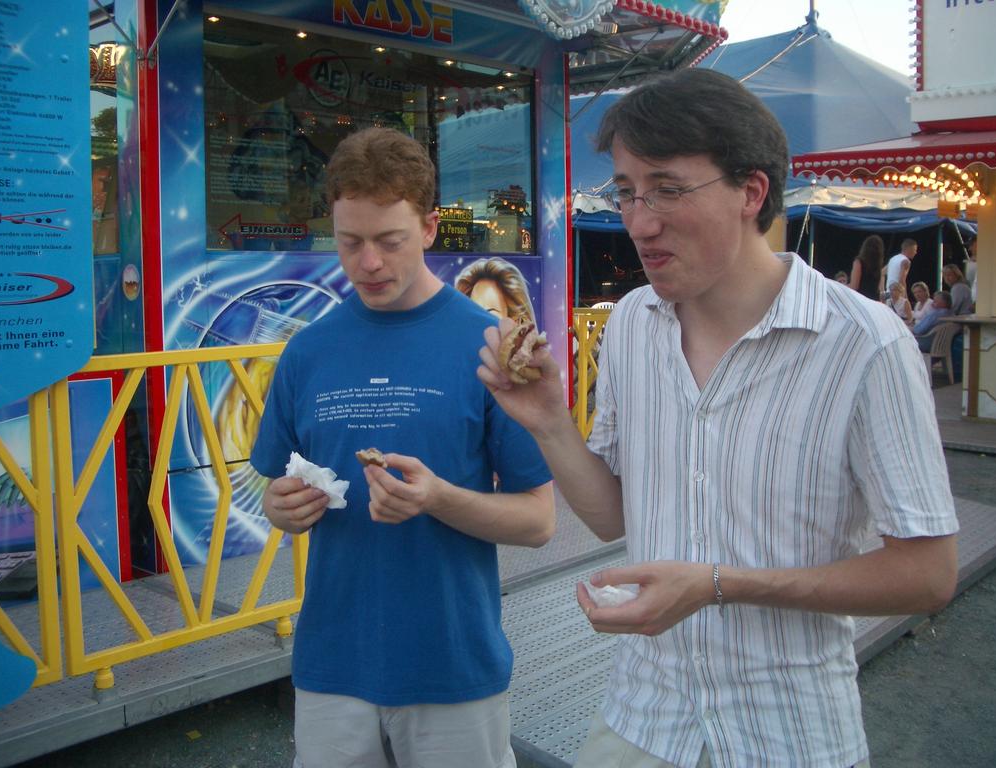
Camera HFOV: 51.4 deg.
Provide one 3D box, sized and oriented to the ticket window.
[{"bbox_3d":[-0.545,-1.215,5.344,2.120,1.080,0.120,-6,7,-44],"label":"ticket window"}]

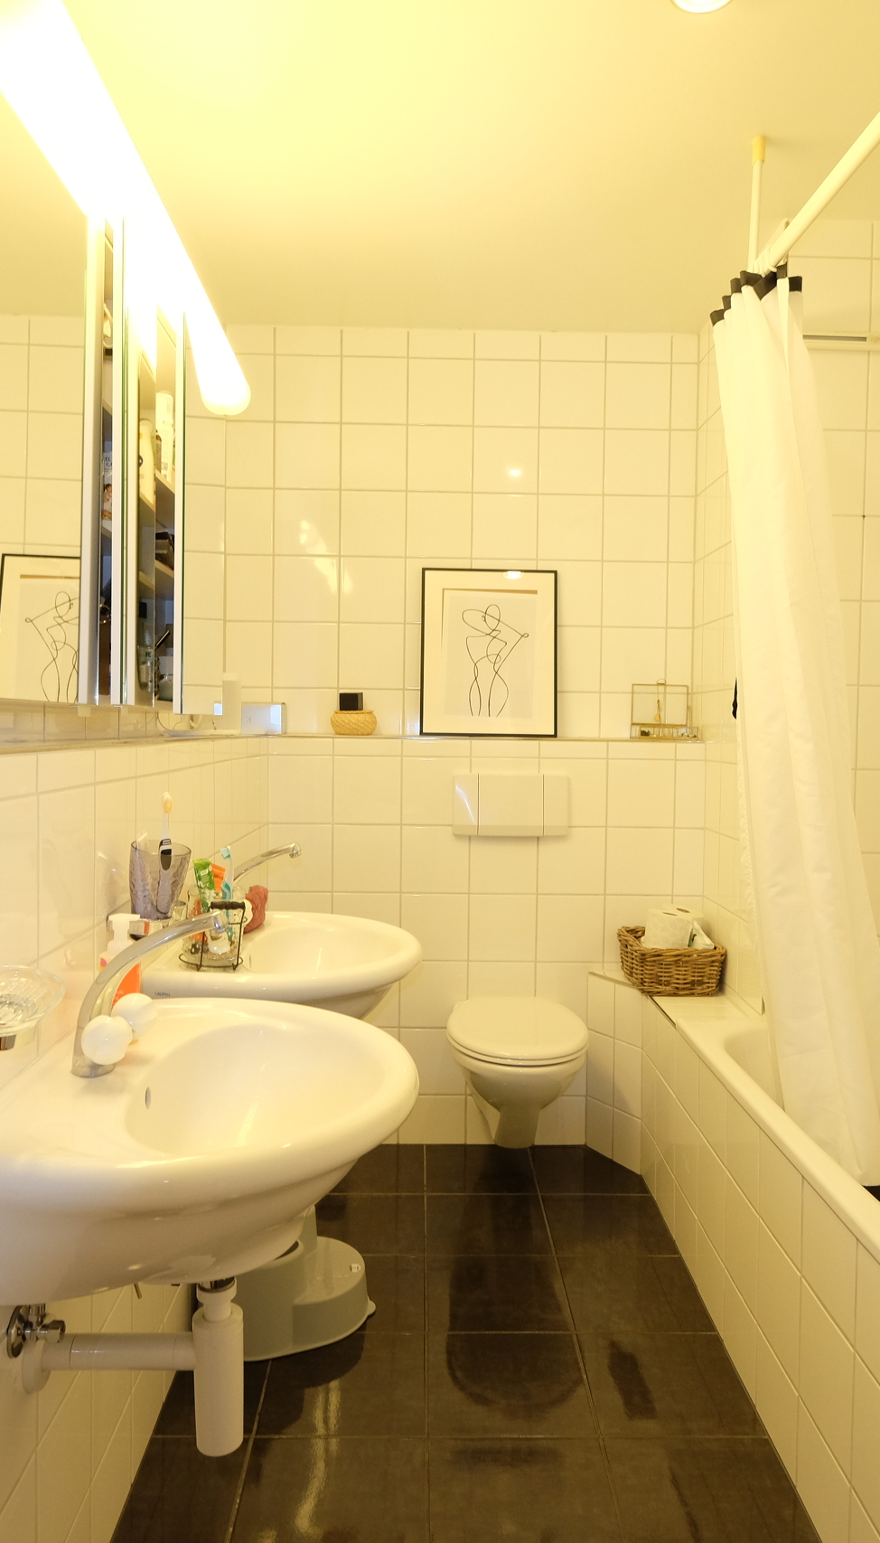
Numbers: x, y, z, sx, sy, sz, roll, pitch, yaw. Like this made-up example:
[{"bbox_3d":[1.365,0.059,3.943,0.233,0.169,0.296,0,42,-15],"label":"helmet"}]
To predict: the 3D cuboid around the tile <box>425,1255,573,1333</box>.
[{"bbox_3d":[0.124,1.153,2.130,0.302,0.011,0.298,1,3,-1],"label":"tile"}]

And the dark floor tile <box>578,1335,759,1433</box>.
[{"bbox_3d":[0.433,1.172,1.843,0.299,0.010,0.289,1,2,-1],"label":"dark floor tile"}]

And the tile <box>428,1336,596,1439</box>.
[{"bbox_3d":[0.129,1.167,1.837,0.301,0.010,0.289,1,2,-1],"label":"tile"}]

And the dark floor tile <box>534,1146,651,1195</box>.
[{"bbox_3d":[0.418,1.132,2.725,0.300,0.011,0.295,1,3,-1],"label":"dark floor tile"}]

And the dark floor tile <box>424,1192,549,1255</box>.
[{"bbox_3d":[0.120,1.140,2.425,0.302,0.011,0.298,1,3,-1],"label":"dark floor tile"}]

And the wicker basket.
[{"bbox_3d":[0.643,0.531,2.703,0.234,0.136,0.270,1,2,-1],"label":"wicker basket"}]

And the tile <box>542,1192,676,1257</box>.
[{"bbox_3d":[0.422,1.147,2.429,0.299,0.010,0.289,1,2,-1],"label":"tile"}]

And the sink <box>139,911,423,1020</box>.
[{"bbox_3d":[-0.264,0.427,1.817,0.460,0.220,0.550,1,3,-1],"label":"sink"}]

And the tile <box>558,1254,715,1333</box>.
[{"bbox_3d":[0.427,1.159,2.136,0.299,0.010,0.289,1,2,-1],"label":"tile"}]

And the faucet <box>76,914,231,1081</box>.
[{"bbox_3d":[-0.319,0.245,1.065,0.168,0.176,0.160,1,2,-1],"label":"faucet"}]

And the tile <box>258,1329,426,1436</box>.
[{"bbox_3d":[-0.176,1.161,1.829,0.302,0.011,0.298,1,3,-1],"label":"tile"}]

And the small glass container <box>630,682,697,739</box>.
[{"bbox_3d":[0.670,-0.178,2.863,0.173,0.175,0.110,1,2,-1],"label":"small glass container"}]

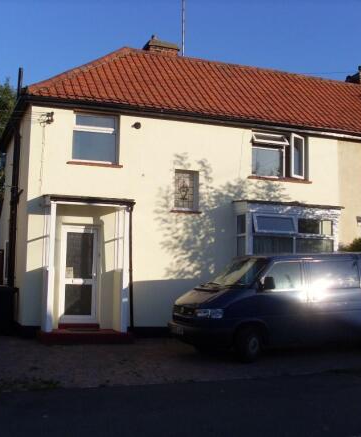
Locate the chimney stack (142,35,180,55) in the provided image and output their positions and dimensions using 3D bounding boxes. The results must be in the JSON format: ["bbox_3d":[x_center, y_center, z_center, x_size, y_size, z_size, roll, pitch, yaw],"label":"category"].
[{"bbox_3d":[-0.571,-4.548,17.773,0.867,0.759,0.788,3,-6,-20],"label":"chimney stack"}]

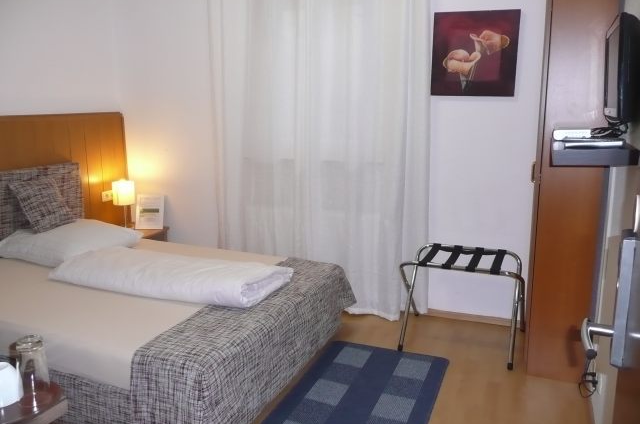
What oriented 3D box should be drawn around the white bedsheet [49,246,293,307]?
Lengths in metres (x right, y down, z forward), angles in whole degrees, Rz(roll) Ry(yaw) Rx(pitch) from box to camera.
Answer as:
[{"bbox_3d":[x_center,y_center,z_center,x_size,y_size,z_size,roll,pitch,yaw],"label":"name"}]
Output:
[{"bbox_3d":[-0.842,0.320,2.888,1.290,0.120,0.460,4,12,22],"label":"white bedsheet"}]

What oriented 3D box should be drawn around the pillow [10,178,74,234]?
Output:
[{"bbox_3d":[-1.829,-0.047,3.443,0.120,0.365,0.375,-23,1,25],"label":"pillow"}]

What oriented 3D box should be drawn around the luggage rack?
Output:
[{"bbox_3d":[0.877,0.531,3.152,0.675,0.535,0.580,4,12,22],"label":"luggage rack"}]

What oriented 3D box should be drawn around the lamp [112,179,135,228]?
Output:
[{"bbox_3d":[-1.582,-0.051,4.185,0.175,0.405,0.175,4,12,22],"label":"lamp"}]

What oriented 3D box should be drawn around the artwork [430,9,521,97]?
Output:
[{"bbox_3d":[0.941,-0.963,3.155,0.497,0.503,0.030,4,12,22],"label":"artwork"}]

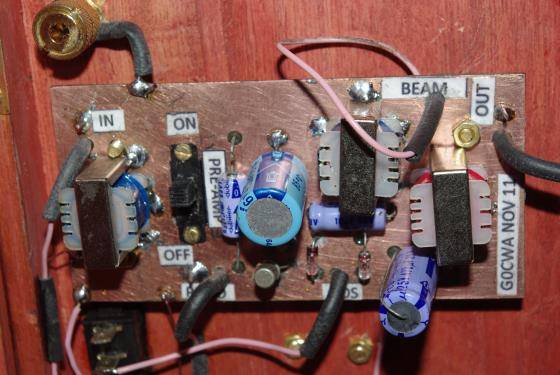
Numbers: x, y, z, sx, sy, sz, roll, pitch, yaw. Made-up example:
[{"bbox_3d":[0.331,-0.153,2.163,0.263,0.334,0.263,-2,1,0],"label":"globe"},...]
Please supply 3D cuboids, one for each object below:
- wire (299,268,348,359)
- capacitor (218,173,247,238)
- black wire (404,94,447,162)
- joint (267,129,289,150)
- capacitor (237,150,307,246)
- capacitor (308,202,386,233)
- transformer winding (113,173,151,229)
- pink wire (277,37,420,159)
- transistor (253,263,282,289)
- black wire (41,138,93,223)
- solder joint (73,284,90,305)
[{"bbox_3d":[0.011,0.030,0.299,0.006,0.023,0.005,19,20,-1],"label":"wire"},{"bbox_3d":[-0.010,0.004,0.291,0.006,0.015,0.006,-2,15,6],"label":"capacitor"},{"bbox_3d":[0.032,-0.013,0.277,0.004,0.004,0.018,26,60,-2],"label":"black wire"},{"bbox_3d":[-0.001,-0.011,0.289,0.004,0.005,0.003,-1,15,6],"label":"joint"},{"bbox_3d":[-0.001,0.002,0.281,0.014,0.014,0.019,-1,26,7],"label":"capacitor"},{"bbox_3d":[0.015,0.007,0.288,0.017,0.006,0.006,0,19,6],"label":"capacitor"},{"bbox_3d":[-0.039,0.005,0.287,0.018,0.015,0.009,-1,15,6],"label":"transformer winding"},{"bbox_3d":[0.015,-0.020,0.276,0.031,0.022,0.022,-1,19,6],"label":"pink wire"},{"bbox_3d":[-0.003,0.020,0.296,0.005,0.005,0.005,-1,19,6],"label":"transistor"},{"bbox_3d":[-0.048,-0.002,0.292,0.003,0.021,0.004,26,7,-2],"label":"black wire"},{"bbox_3d":[-0.045,0.024,0.290,0.003,0.004,0.003,-1,18,7],"label":"solder joint"}]

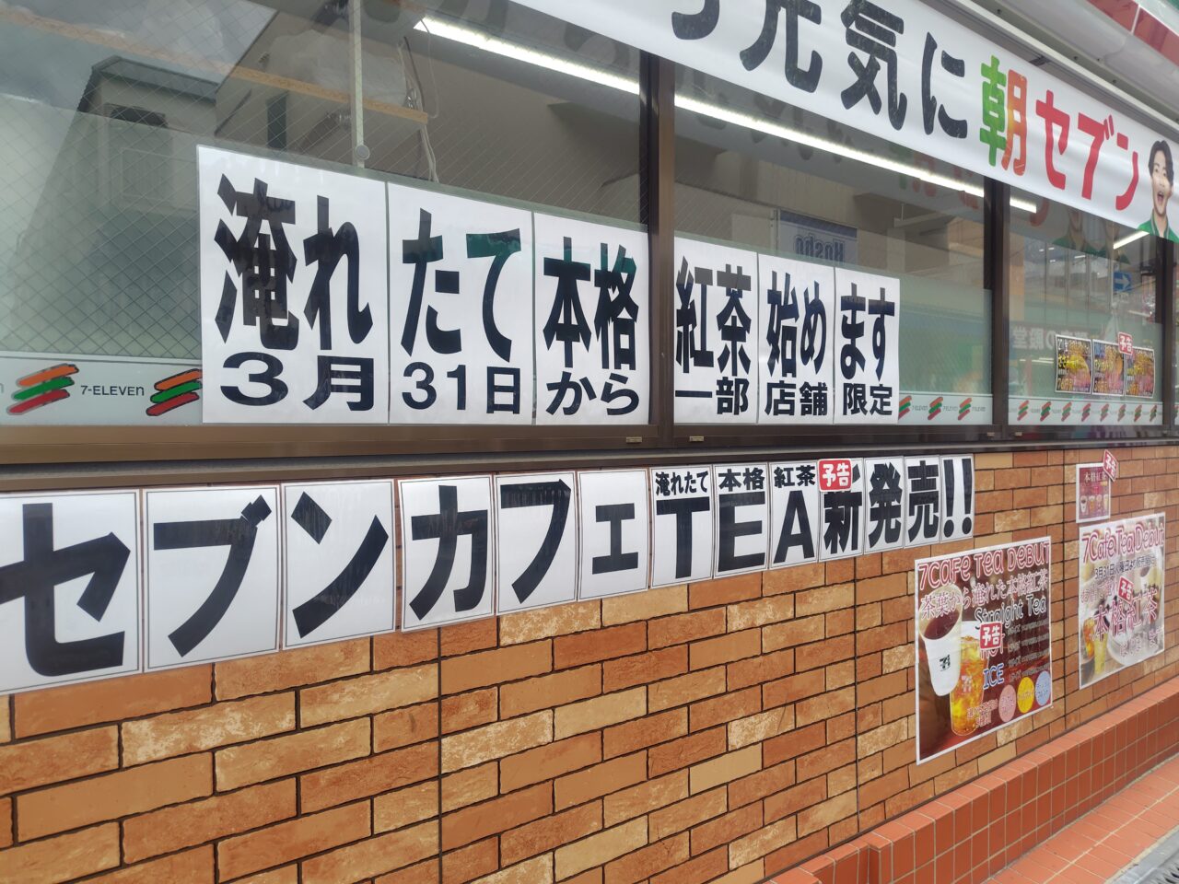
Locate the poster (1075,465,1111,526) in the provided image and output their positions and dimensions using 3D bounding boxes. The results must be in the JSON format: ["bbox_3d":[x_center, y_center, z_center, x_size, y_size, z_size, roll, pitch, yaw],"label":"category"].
[{"bbox_3d":[1.926,0.192,2.993,0.293,0.217,0.010,-1,1,-35],"label":"poster"}]

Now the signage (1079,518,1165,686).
[{"bbox_3d":[2.166,0.616,3.165,0.815,0.604,0.010,-1,1,-35],"label":"signage"}]

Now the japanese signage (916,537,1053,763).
[{"bbox_3d":[1.307,0.647,2.558,0.841,0.610,0.010,-1,1,-35],"label":"japanese signage"}]

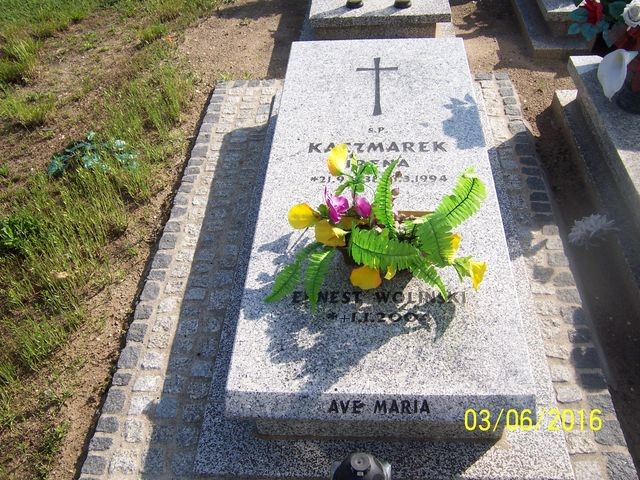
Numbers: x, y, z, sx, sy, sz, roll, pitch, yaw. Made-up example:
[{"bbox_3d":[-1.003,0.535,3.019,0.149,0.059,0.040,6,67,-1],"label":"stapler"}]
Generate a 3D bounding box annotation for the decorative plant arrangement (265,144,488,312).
[{"bbox_3d":[0.130,-0.018,1.501,0.530,0.350,0.320,0,44,4],"label":"decorative plant arrangement"}]

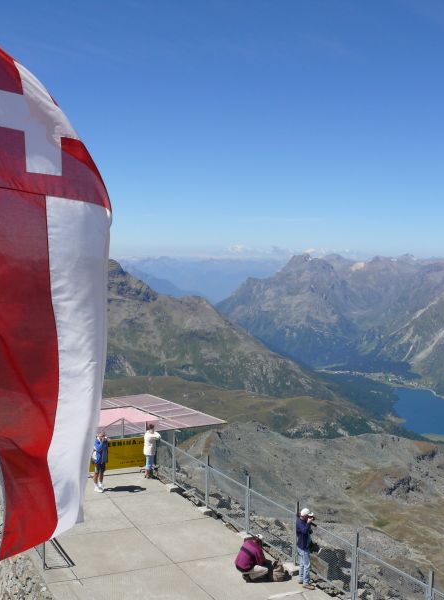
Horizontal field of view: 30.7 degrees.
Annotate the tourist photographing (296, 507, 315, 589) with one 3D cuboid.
[{"bbox_3d":[1.790,5.216,17.094,0.430,1.730,0.500,0,4,-5],"label":"tourist photographing"}]

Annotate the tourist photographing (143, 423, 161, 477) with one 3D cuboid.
[{"bbox_3d":[-2.188,4.670,25.140,0.500,1.660,0.380,3,5,33],"label":"tourist photographing"}]

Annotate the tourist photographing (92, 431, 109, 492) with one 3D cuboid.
[{"bbox_3d":[-3.534,4.714,23.682,0.500,1.740,0.430,-3,5,-43],"label":"tourist photographing"}]

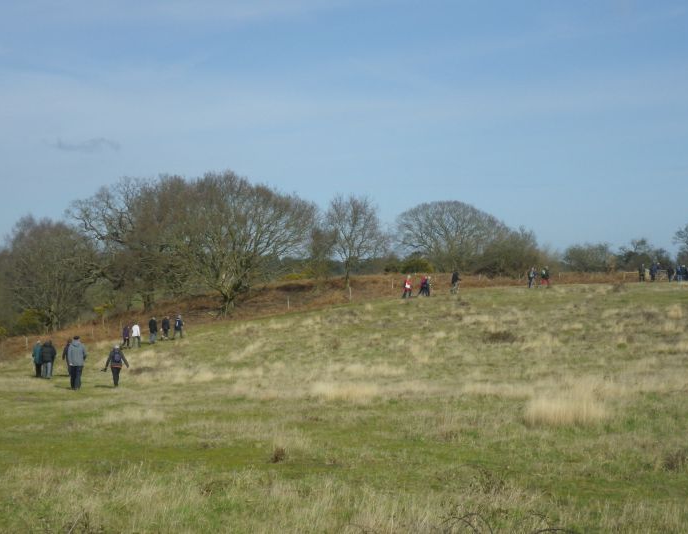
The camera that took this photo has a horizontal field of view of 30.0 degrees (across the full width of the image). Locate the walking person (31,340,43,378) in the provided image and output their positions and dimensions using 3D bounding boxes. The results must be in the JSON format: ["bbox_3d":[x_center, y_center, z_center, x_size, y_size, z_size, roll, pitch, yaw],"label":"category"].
[{"bbox_3d":[-13.641,4.113,57.300,0.540,1.650,0.420,0,0,-6],"label":"walking person"}]

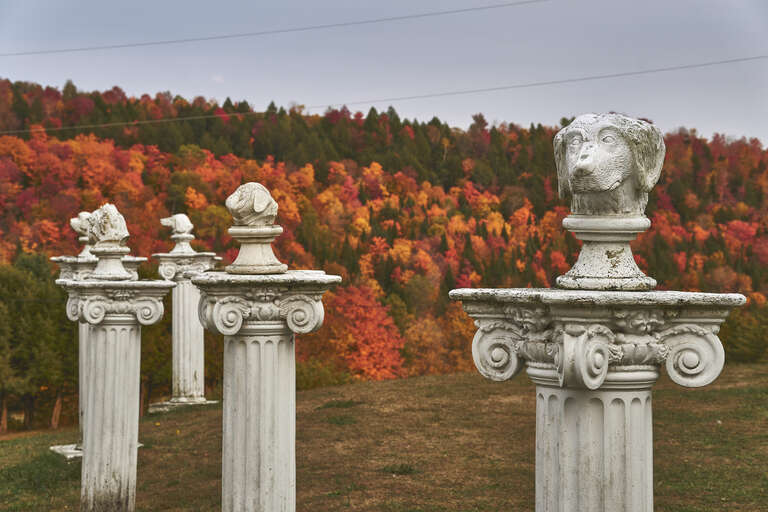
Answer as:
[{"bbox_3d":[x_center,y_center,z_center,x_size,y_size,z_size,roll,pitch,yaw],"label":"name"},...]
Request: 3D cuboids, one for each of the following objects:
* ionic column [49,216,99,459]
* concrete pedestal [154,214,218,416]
[{"bbox_3d":[-2.240,0.610,14.070,0.640,1.910,0.640,0,1,-37],"label":"ionic column"},{"bbox_3d":[-1.900,0.526,17.300,0.640,1.855,0.640,0,1,-11],"label":"concrete pedestal"}]

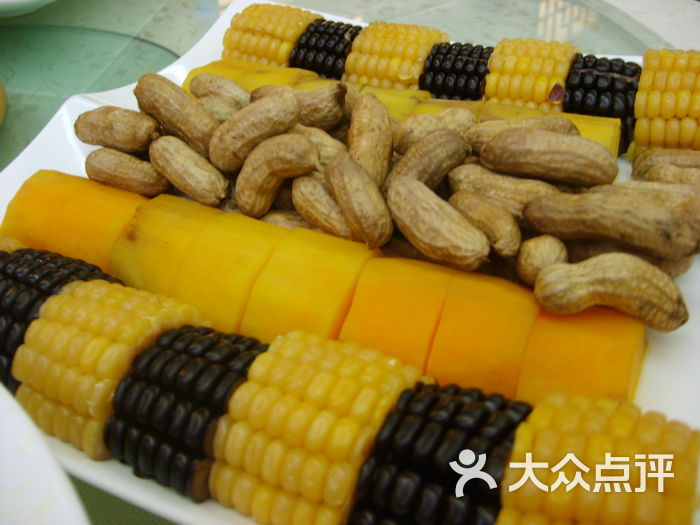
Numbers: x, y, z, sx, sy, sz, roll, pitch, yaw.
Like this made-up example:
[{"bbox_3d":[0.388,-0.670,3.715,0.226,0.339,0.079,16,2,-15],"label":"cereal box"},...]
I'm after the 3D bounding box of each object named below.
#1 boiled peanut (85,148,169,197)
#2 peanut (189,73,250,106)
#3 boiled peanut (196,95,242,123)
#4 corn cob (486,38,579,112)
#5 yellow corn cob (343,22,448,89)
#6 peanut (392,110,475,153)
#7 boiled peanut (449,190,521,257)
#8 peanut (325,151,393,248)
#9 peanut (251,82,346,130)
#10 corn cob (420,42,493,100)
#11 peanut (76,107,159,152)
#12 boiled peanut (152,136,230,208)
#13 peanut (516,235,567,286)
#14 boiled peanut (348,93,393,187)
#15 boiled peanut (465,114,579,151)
[{"bbox_3d":[-0.087,-0.035,0.277,0.041,0.013,0.013,18,47,21],"label":"boiled peanut"},{"bbox_3d":[-0.056,-0.073,0.307,0.033,0.012,0.012,24,49,25],"label":"peanut"},{"bbox_3d":[-0.054,-0.066,0.306,0.032,0.012,0.012,27,50,24],"label":"boiled peanut"},{"bbox_3d":[0.083,-0.079,0.324,0.035,0.043,0.043,14,45,14],"label":"corn cob"},{"bbox_3d":[0.022,-0.089,0.335,0.040,0.043,0.043,14,45,14],"label":"yellow corn cob"},{"bbox_3d":[0.036,-0.055,0.296,0.037,0.014,0.014,-22,47,-16],"label":"peanut"},{"bbox_3d":[0.048,-0.014,0.256,0.012,0.012,0.029,-34,68,-31],"label":"boiled peanut"},{"bbox_3d":[0.002,-0.021,0.239,0.016,0.015,0.040,-15,62,-18],"label":"peanut"},{"bbox_3d":[-0.022,-0.068,0.305,0.043,0.016,0.016,8,43,16],"label":"peanut"},{"bbox_3d":[0.049,-0.080,0.327,0.027,0.041,0.041,14,45,14],"label":"corn cob"},{"bbox_3d":[-0.099,-0.056,0.301,0.038,0.014,0.015,7,43,12],"label":"peanut"},{"bbox_3d":[-0.064,-0.036,0.282,0.036,0.013,0.013,37,52,9],"label":"boiled peanut"},{"bbox_3d":[0.066,0.001,0.238,0.016,0.016,0.024,-25,46,-27],"label":"peanut"},{"bbox_3d":[0.009,-0.048,0.273,0.016,0.016,0.041,-3,65,-3],"label":"boiled peanut"},{"bbox_3d":[0.067,-0.050,0.274,0.044,0.013,0.013,-5,42,-2],"label":"boiled peanut"}]

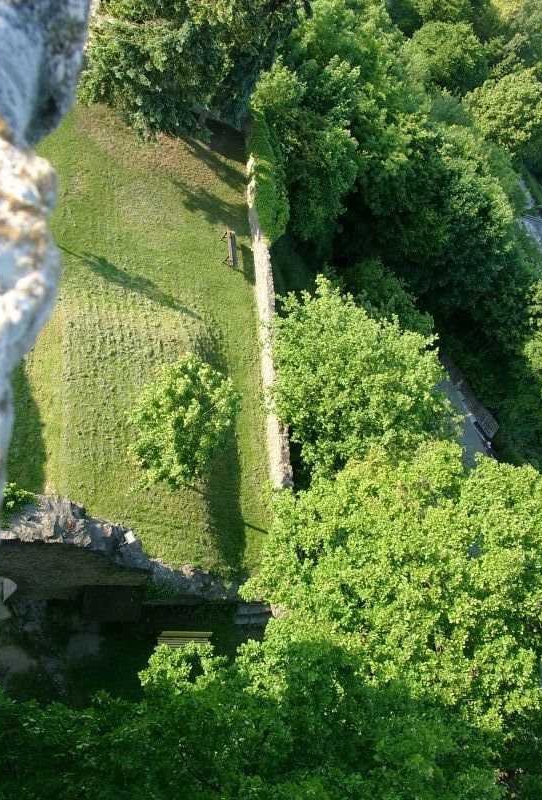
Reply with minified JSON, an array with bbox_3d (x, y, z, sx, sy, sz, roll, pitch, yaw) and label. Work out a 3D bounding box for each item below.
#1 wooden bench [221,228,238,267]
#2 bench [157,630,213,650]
[{"bbox_3d":[-1.668,-6.402,33.038,0.540,0.800,1.620,4,64,-30],"label":"wooden bench"},{"bbox_3d":[-2.837,7.919,25.604,1.760,0.840,0.580,10,61,-28],"label":"bench"}]

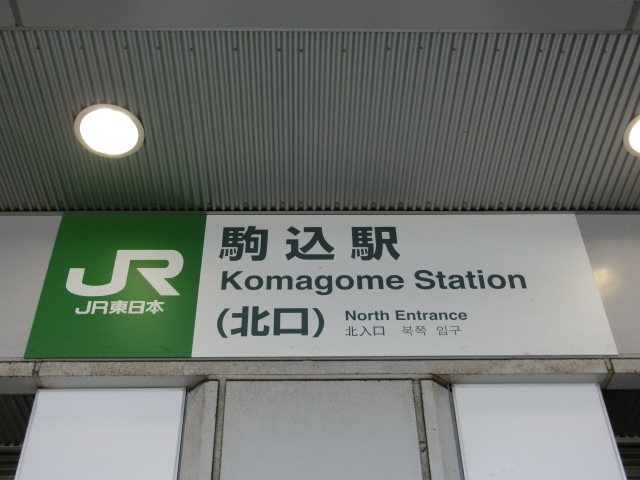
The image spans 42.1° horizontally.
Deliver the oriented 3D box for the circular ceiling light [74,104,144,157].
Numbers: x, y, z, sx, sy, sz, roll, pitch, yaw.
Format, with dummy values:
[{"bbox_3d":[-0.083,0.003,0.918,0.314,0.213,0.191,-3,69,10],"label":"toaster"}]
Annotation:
[{"bbox_3d":[-0.668,-0.346,2.636,0.222,0.030,0.222,0,-42,-1],"label":"circular ceiling light"}]

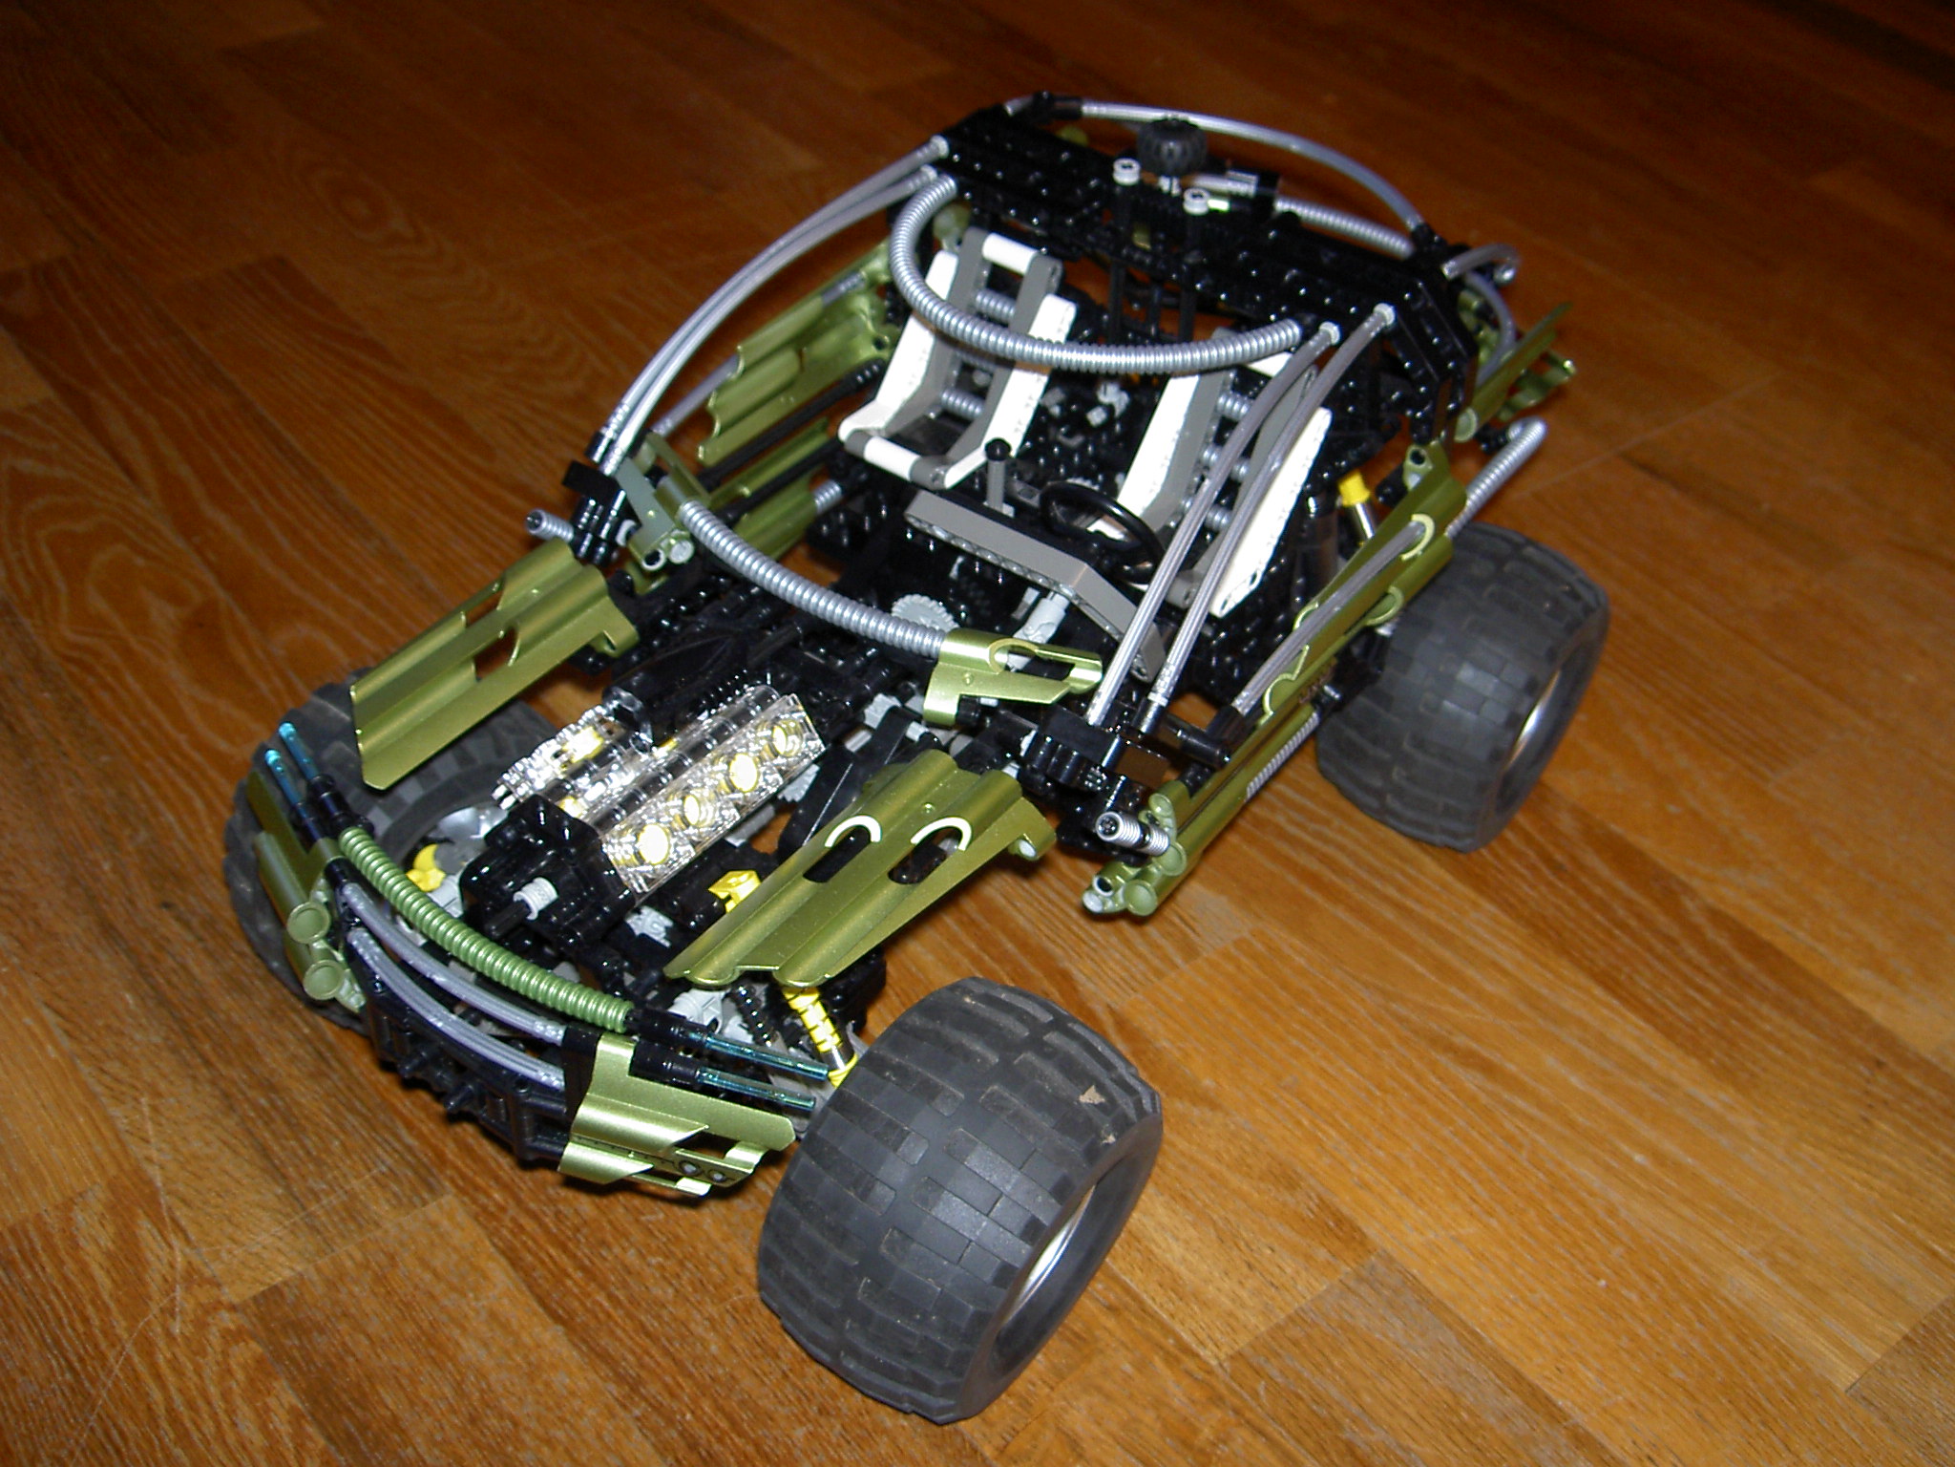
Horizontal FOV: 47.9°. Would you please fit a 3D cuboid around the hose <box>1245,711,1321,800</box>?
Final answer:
[{"bbox_3d":[0.077,0.008,0.570,0.007,0.007,0.046,27,44,24],"label":"hose"}]

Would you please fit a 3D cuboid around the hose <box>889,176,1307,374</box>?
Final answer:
[{"bbox_3d":[0.018,-0.108,0.541,0.114,0.009,0.063,28,46,25],"label":"hose"}]

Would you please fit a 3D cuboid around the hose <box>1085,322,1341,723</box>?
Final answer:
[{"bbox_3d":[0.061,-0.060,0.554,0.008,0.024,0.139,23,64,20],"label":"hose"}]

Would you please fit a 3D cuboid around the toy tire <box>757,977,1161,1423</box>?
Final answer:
[{"bbox_3d":[-0.003,0.116,0.549,0.060,0.104,0.104,31,46,21],"label":"toy tire"}]

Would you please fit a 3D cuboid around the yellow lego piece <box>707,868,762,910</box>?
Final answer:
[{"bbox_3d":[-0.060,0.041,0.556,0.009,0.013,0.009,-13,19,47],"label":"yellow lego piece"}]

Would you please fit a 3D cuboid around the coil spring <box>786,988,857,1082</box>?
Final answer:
[{"bbox_3d":[-0.036,0.065,0.489,0.009,0.028,0.009,-14,20,48],"label":"coil spring"}]

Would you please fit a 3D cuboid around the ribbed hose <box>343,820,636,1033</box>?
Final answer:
[{"bbox_3d":[-0.105,0.041,0.459,0.085,0.008,0.016,28,46,25],"label":"ribbed hose"}]

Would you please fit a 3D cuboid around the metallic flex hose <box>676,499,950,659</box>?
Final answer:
[{"bbox_3d":[-0.040,-0.037,0.566,0.106,0.008,0.022,27,44,24],"label":"metallic flex hose"}]

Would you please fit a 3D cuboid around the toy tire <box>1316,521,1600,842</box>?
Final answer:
[{"bbox_3d":[0.160,-0.016,0.728,0.060,0.104,0.104,29,45,22],"label":"toy tire"}]

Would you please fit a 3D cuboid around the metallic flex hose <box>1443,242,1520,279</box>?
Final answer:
[{"bbox_3d":[0.132,-0.121,0.579,0.008,0.024,0.051,28,46,25],"label":"metallic flex hose"}]

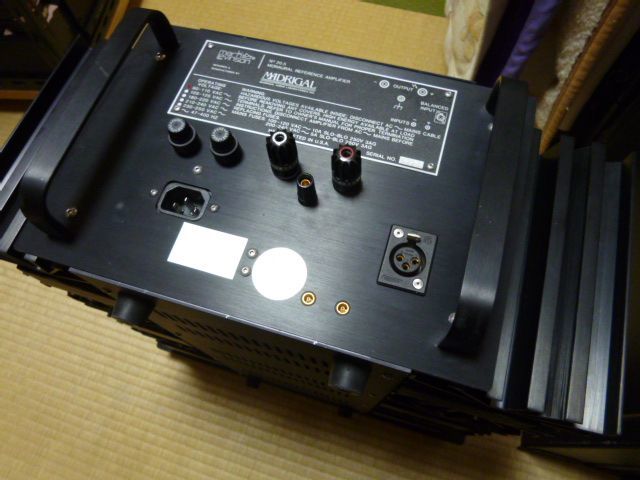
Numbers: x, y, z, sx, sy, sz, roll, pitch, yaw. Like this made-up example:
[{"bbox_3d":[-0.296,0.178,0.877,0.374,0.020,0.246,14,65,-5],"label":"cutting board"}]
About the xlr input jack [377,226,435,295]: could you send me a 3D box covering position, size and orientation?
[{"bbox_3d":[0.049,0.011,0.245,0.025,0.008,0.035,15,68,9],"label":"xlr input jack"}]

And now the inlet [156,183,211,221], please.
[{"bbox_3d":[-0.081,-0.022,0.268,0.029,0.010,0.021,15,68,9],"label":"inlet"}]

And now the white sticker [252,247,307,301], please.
[{"bbox_3d":[-0.022,0.018,0.244,0.030,0.001,0.030,15,68,9],"label":"white sticker"}]

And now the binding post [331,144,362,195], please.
[{"bbox_3d":[0.015,-0.039,0.251,0.016,0.032,0.016,-1,67,2],"label":"binding post"}]

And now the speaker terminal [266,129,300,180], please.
[{"bbox_3d":[-0.021,-0.049,0.257,0.016,0.032,0.016,-1,67,2],"label":"speaker terminal"}]

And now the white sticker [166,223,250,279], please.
[{"bbox_3d":[-0.064,0.006,0.252,0.040,0.001,0.025,14,68,9],"label":"white sticker"}]

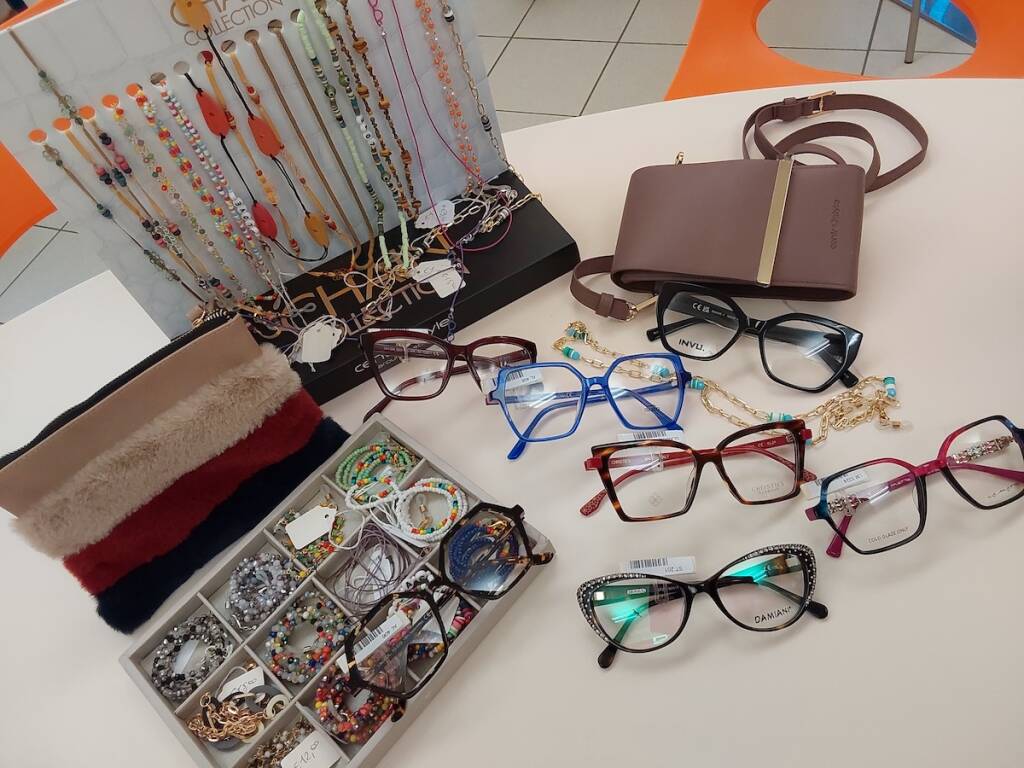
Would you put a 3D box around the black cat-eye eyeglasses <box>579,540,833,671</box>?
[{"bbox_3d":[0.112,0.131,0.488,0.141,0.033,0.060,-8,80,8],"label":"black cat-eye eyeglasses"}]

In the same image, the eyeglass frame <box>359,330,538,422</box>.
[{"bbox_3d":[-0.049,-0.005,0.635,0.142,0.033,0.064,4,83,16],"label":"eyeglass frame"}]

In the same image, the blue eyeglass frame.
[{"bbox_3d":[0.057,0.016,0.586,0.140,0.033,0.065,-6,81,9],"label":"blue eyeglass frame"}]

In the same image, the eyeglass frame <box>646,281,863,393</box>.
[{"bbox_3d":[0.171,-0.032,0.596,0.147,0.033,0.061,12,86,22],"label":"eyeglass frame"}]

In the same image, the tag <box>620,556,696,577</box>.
[{"bbox_3d":[0.090,0.112,0.504,0.043,0.002,0.011,-7,72,9],"label":"tag"}]

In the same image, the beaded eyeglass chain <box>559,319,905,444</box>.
[{"bbox_3d":[0.142,0.005,0.584,0.246,0.012,0.080,11,57,21],"label":"beaded eyeglass chain"}]

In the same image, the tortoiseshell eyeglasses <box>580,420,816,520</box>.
[{"bbox_3d":[0.120,0.059,0.542,0.151,0.033,0.051,-8,80,8],"label":"tortoiseshell eyeglasses"}]

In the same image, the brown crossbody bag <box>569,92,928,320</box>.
[{"bbox_3d":[0.197,-0.152,0.674,0.256,0.034,0.257,7,56,18],"label":"brown crossbody bag"}]

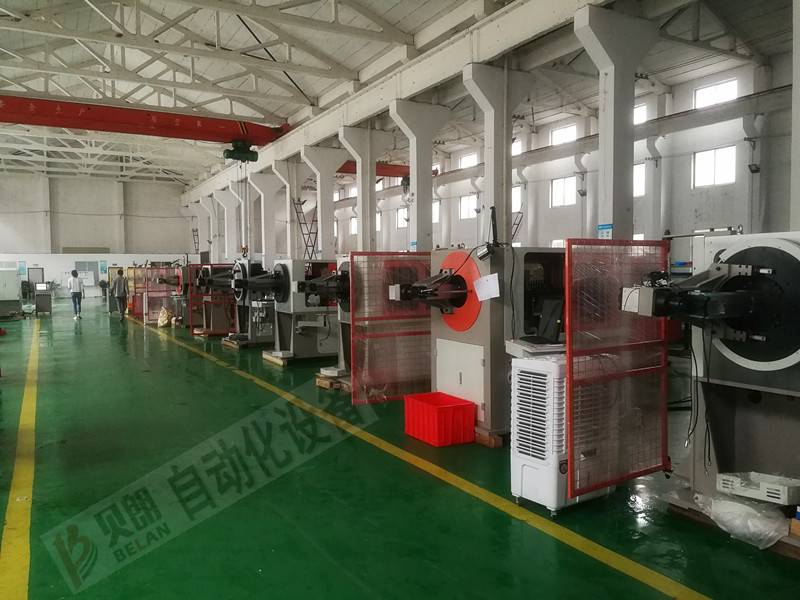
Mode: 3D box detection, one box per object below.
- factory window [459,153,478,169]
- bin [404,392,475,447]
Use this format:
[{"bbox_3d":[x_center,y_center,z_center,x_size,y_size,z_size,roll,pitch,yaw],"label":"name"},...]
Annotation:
[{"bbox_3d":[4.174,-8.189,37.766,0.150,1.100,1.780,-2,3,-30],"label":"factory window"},{"bbox_3d":[0.379,1.149,6.052,0.420,0.372,0.604,-2,3,-29],"label":"bin"}]

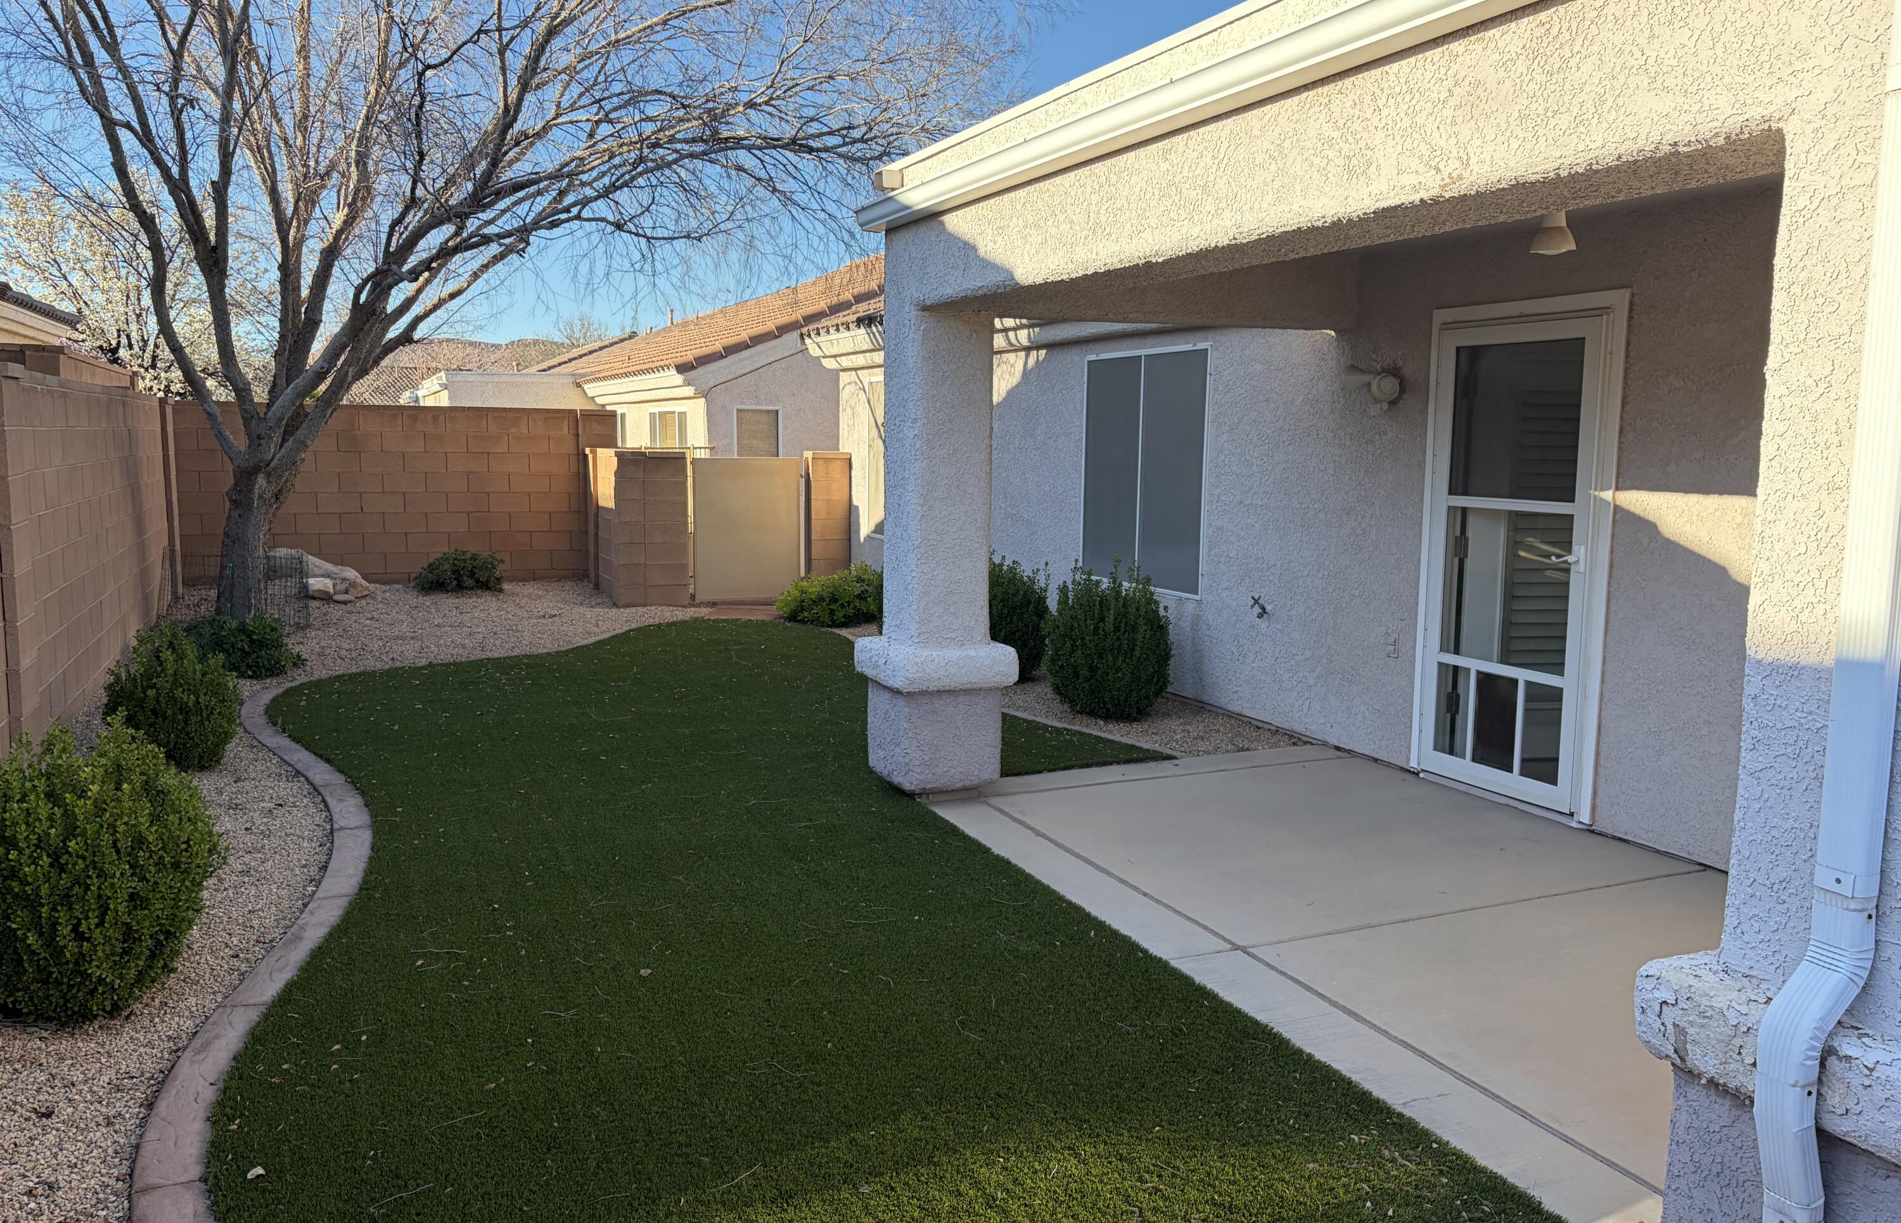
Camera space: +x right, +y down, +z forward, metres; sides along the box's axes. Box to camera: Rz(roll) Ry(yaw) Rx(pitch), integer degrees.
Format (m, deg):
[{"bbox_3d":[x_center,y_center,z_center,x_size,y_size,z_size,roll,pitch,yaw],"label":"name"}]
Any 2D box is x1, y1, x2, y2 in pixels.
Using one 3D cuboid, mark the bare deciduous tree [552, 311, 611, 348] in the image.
[{"bbox_3d":[-12.948,-7.957,50.352,3.200,5.300,3.200,-3,8,-24],"label":"bare deciduous tree"}]

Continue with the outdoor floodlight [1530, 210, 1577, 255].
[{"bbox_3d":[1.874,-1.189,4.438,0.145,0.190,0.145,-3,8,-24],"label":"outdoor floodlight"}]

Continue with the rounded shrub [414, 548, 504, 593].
[{"bbox_3d":[-4.630,-0.392,13.475,0.780,0.410,0.800,-3,8,-24],"label":"rounded shrub"}]

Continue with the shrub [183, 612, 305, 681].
[{"bbox_3d":[-4.407,0.209,8.824,0.720,0.380,0.750,-3,8,-24],"label":"shrub"}]

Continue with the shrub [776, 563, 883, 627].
[{"bbox_3d":[-0.909,-0.138,11.526,0.950,0.490,1.000,1,8,0],"label":"shrub"}]

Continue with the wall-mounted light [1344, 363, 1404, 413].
[{"bbox_3d":[2.002,-1.053,6.730,0.200,0.210,0.270,-3,8,-24],"label":"wall-mounted light"}]

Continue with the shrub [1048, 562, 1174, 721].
[{"bbox_3d":[0.904,0.166,8.150,0.720,0.880,0.720,1,8,0],"label":"shrub"}]

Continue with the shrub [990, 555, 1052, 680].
[{"bbox_3d":[0.289,0.029,9.313,0.700,0.830,0.700,1,8,0],"label":"shrub"}]

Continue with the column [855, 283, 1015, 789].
[{"bbox_3d":[-0.062,-0.291,6.376,0.580,2.090,0.580,-3,8,-24],"label":"column"}]

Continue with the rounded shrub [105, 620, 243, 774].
[{"bbox_3d":[-3.521,0.384,6.451,0.570,0.660,0.570,-3,8,-24],"label":"rounded shrub"}]

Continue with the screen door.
[{"bbox_3d":[2.390,-0.219,6.188,0.060,2.040,0.900,-3,8,-24],"label":"screen door"}]

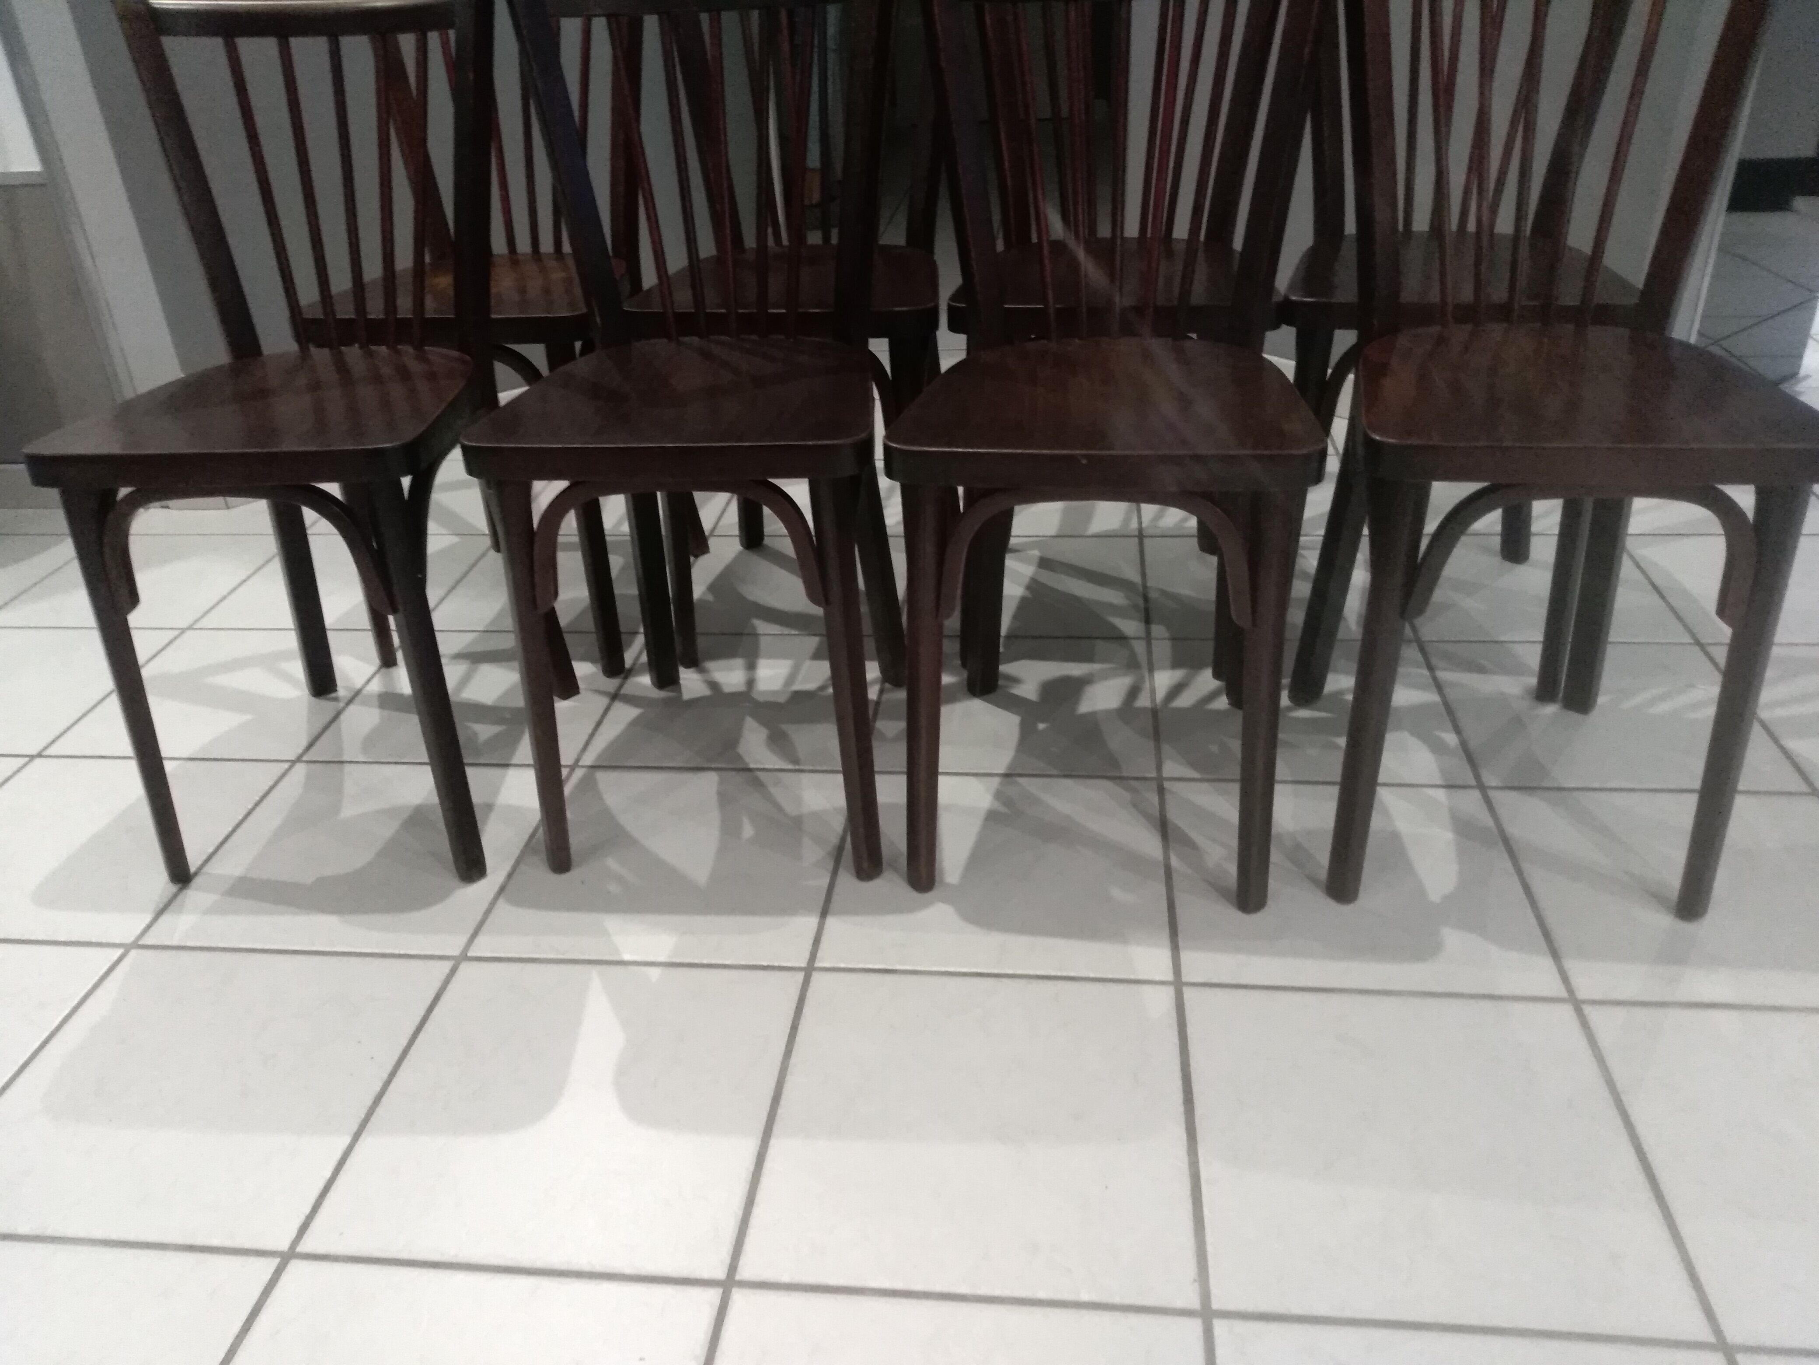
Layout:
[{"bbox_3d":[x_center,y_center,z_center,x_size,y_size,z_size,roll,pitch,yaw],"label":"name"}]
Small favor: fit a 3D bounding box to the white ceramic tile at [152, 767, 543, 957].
[{"bbox_3d":[-0.582,0.184,1.481,0.336,0.010,0.327,1,30,7],"label":"white ceramic tile"}]

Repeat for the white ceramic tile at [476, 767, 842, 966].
[{"bbox_3d":[-0.244,0.189,1.440,0.336,0.010,0.327,1,30,7],"label":"white ceramic tile"}]

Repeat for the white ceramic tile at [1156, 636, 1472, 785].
[{"bbox_3d":[0.468,0.031,1.641,0.336,0.010,0.327,1,30,7],"label":"white ceramic tile"}]

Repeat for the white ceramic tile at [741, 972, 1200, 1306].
[{"bbox_3d":[0.057,0.359,1.115,0.336,0.010,0.327,1,30,7],"label":"white ceramic tile"}]

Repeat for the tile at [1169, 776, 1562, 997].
[{"bbox_3d":[0.431,0.197,1.358,0.336,0.010,0.327,1,30,7],"label":"tile"}]

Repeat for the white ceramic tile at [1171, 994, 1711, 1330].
[{"bbox_3d":[0.395,0.363,1.074,0.336,0.010,0.327,1,30,7],"label":"white ceramic tile"}]

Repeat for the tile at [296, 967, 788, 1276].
[{"bbox_3d":[-0.281,0.355,1.156,0.336,0.010,0.327,1,30,7],"label":"tile"}]

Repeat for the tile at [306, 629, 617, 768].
[{"bbox_3d":[-0.545,0.018,1.764,0.336,0.010,0.327,1,30,7],"label":"tile"}]

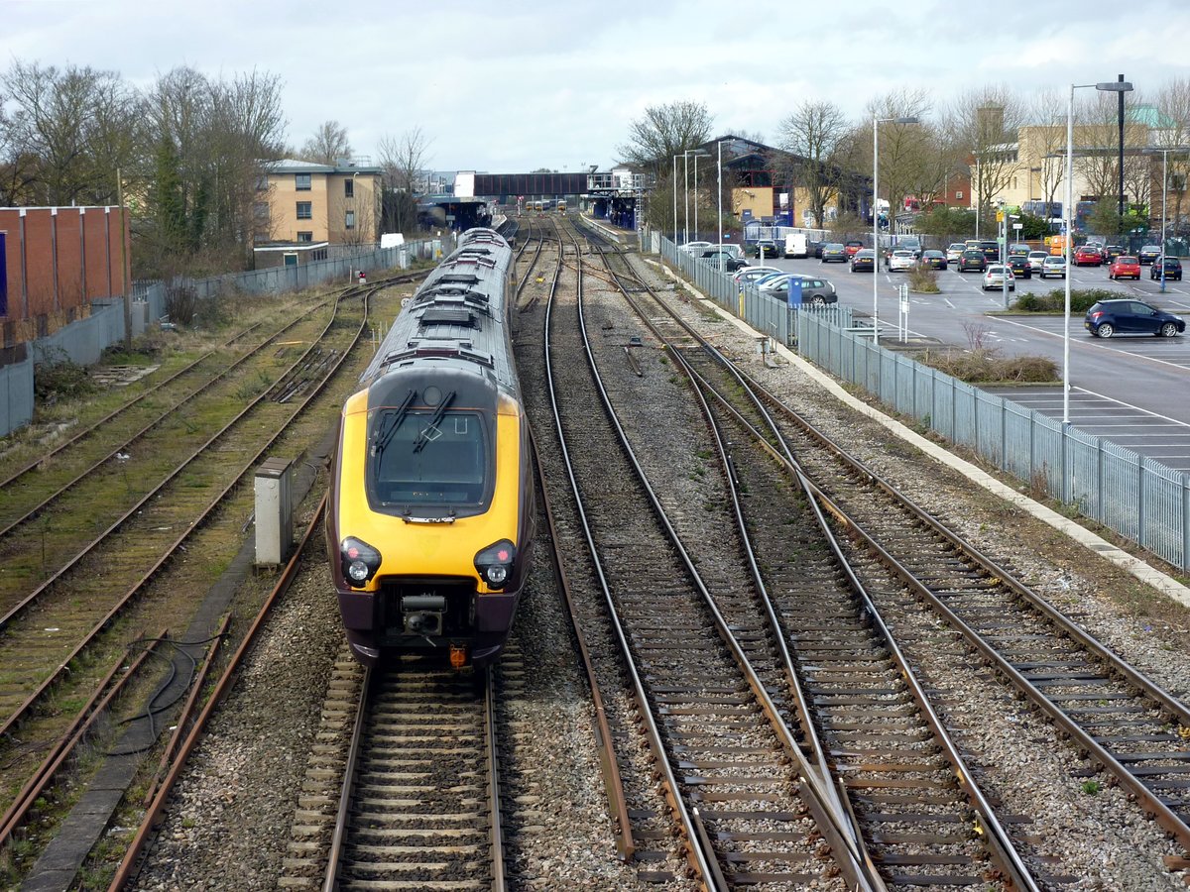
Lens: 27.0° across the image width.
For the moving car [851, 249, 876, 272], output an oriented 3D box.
[{"bbox_3d":[18.169,-12.501,166.309,1.780,1.410,4.500,0,6,5],"label":"moving car"}]

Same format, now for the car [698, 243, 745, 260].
[{"bbox_3d":[8.704,-13.745,177.500,4.150,1.480,1.750,-1,6,-2],"label":"car"}]

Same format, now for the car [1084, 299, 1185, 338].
[{"bbox_3d":[21.535,-5.168,98.720,3.900,1.475,1.700,-1,6,-5],"label":"car"}]

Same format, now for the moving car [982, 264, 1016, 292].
[{"bbox_3d":[22.696,-9.602,139.258,1.760,1.440,4.250,0,6,5],"label":"moving car"}]

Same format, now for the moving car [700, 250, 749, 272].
[{"bbox_3d":[8.646,-12.454,166.000,3.750,1.410,1.700,-1,6,-2],"label":"moving car"}]

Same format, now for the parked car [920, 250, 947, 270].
[{"bbox_3d":[24.138,-13.304,175.500,1.770,1.420,4.450,0,6,6],"label":"parked car"}]

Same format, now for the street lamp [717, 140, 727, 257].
[{"bbox_3d":[7.199,-11.888,130.572,1.300,8.200,0.350,-1,6,-2],"label":"street lamp"}]

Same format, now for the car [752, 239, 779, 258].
[{"bbox_3d":[13.594,-15.673,195.000,1.730,1.470,4.100,0,6,5],"label":"car"}]

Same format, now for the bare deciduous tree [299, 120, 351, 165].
[{"bbox_3d":[-31.001,-30.825,285.000,7.000,13.080,7.000,0,6,0],"label":"bare deciduous tree"}]

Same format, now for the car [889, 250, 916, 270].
[{"bbox_3d":[20.725,-12.607,166.757,1.770,1.470,4.300,0,6,5],"label":"car"}]

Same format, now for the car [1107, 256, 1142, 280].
[{"bbox_3d":[32.256,-10.960,150.608,1.700,1.470,3.950,0,6,5],"label":"car"}]

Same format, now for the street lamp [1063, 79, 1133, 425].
[{"bbox_3d":[9.949,-3.148,49.000,1.270,8.180,0.330,-1,6,-2],"label":"street lamp"}]

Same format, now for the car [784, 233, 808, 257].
[{"bbox_3d":[15.942,-16.064,196.500,1.800,1.900,4.400,0,6,5],"label":"car"}]

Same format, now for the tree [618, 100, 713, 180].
[{"bbox_3d":[6.589,-25.699,230.000,9.000,12.660,9.000,0,6,0],"label":"tree"}]

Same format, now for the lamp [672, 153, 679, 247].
[{"bbox_3d":[7.135,-19.443,199.574,1.400,8.200,0.350,-1,6,-2],"label":"lamp"}]

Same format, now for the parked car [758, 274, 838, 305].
[{"bbox_3d":[9.652,-7.601,121.000,4.500,1.470,1.800,-1,6,-2],"label":"parked car"}]

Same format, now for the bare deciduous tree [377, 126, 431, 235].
[{"bbox_3d":[-19.702,-27.052,255.369,5.400,11.600,5.400,-1,6,0],"label":"bare deciduous tree"}]

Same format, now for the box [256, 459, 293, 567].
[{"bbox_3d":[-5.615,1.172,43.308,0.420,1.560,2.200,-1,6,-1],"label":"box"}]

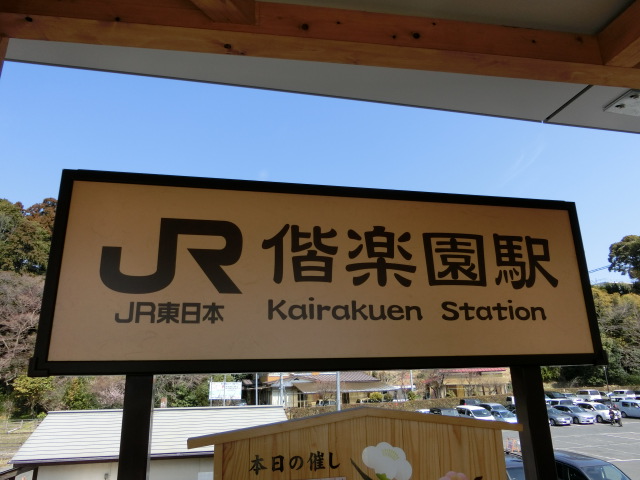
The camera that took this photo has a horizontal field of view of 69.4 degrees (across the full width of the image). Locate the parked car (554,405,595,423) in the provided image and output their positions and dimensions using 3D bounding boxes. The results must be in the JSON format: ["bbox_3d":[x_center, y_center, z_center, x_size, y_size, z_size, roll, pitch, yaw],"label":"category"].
[{"bbox_3d":[23.543,16.349,43.414,1.710,1.450,4.500,3,-17,-15],"label":"parked car"}]

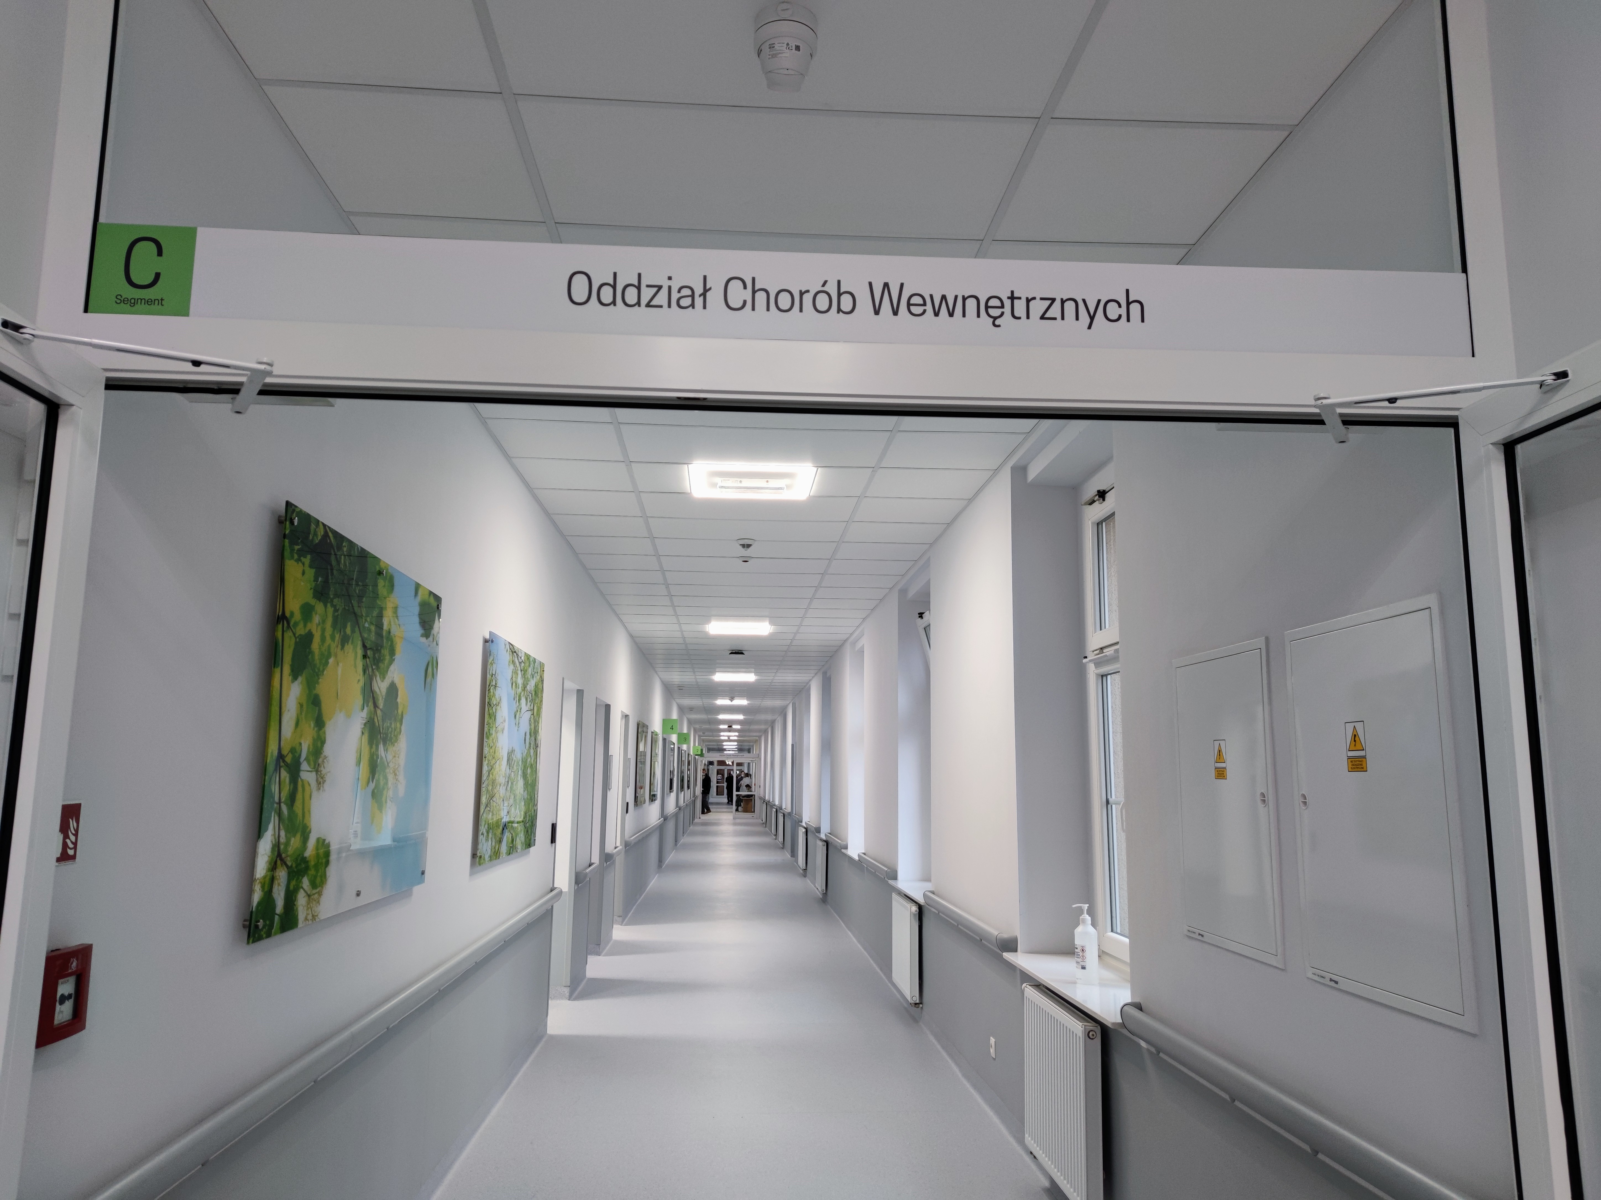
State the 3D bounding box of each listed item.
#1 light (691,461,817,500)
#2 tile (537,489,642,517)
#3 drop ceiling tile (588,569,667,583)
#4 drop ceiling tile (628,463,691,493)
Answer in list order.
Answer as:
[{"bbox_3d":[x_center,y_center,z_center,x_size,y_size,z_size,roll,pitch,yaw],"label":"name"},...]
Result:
[{"bbox_3d":[-0.246,-0.628,5.665,0.601,0.049,0.585,1,-9,-4],"label":"light"},{"bbox_3d":[-1.173,-0.549,6.244,0.534,0.020,0.583,1,-9,-4],"label":"tile"},{"bbox_3d":[-1.324,-0.182,8.574,0.534,0.020,0.583,1,-9,-4],"label":"drop ceiling tile"},{"bbox_3d":[-0.709,-0.633,5.687,0.274,0.020,0.583,1,-9,-4],"label":"drop ceiling tile"}]

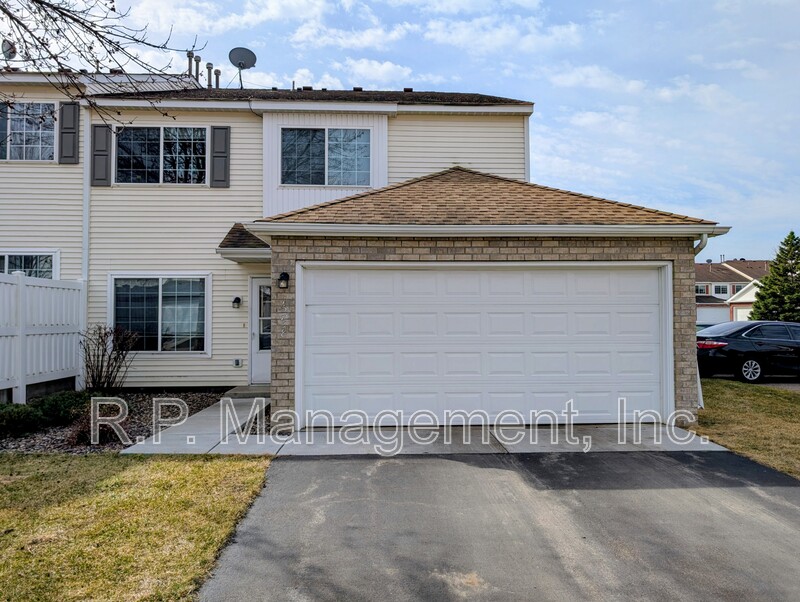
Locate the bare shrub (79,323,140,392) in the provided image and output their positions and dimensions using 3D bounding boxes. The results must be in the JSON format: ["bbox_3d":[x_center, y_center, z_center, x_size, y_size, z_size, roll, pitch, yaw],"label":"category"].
[{"bbox_3d":[-5.226,1.030,10.036,1.000,1.264,0.850,0,-2,-2],"label":"bare shrub"}]

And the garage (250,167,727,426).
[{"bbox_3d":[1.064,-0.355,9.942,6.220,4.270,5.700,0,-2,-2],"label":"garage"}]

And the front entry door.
[{"bbox_3d":[-2.377,0.568,10.615,0.910,2.038,0.070,0,-2,-2],"label":"front entry door"}]

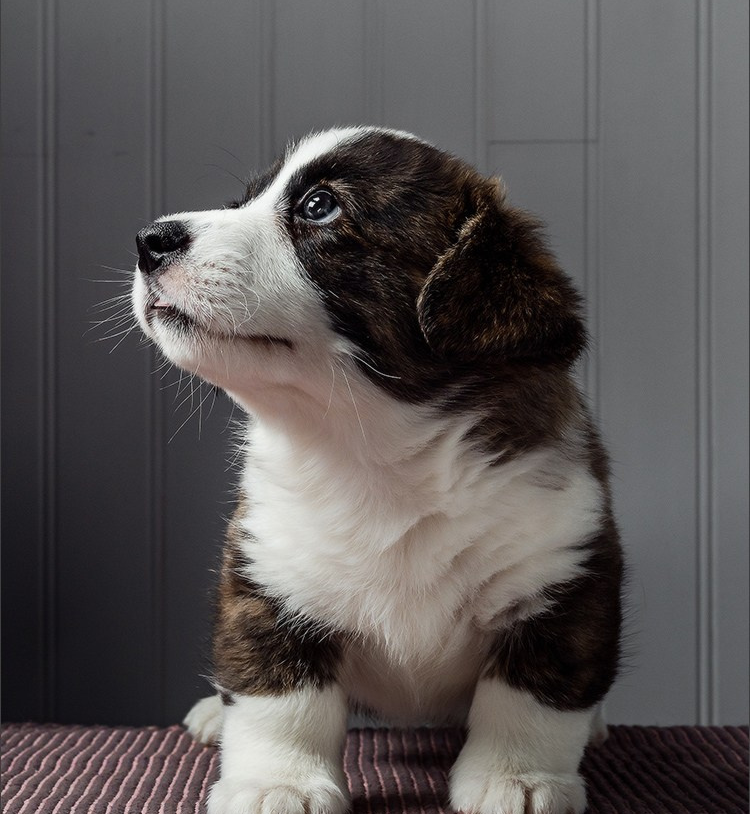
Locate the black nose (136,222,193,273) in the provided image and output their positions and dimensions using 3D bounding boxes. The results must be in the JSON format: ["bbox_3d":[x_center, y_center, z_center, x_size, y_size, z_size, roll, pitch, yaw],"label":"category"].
[{"bbox_3d":[-0.077,-0.058,0.800,0.017,0.018,0.021,7,-3,-28],"label":"black nose"}]

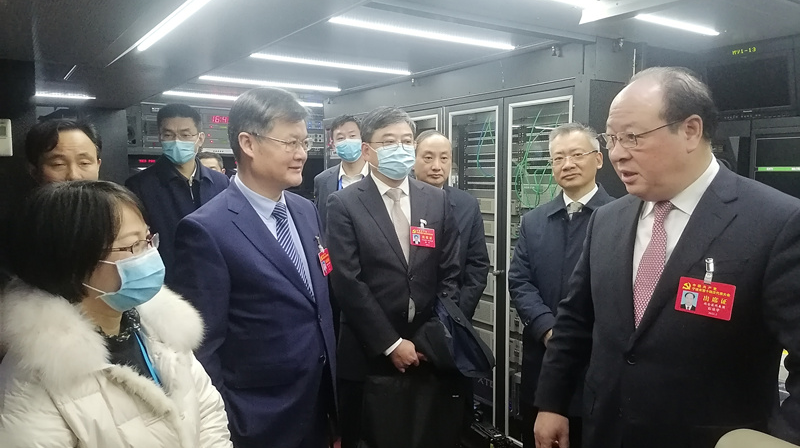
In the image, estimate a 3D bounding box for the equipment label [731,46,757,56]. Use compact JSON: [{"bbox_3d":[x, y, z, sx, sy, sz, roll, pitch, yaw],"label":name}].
[{"bbox_3d":[1.654,-0.829,3.000,0.012,0.030,0.118,-3,5,-34],"label":"equipment label"}]

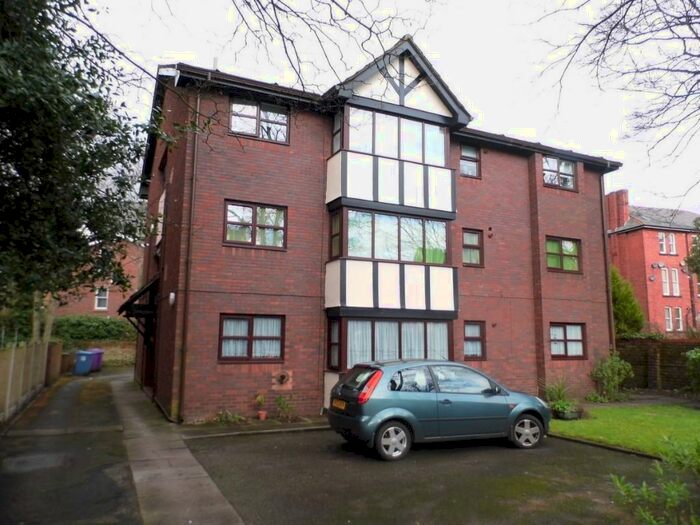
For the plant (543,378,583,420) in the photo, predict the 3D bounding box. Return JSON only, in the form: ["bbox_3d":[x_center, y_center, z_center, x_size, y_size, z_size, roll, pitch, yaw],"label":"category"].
[{"bbox_3d":[4.933,3.126,11.734,0.820,0.940,0.750,4,-9,-26],"label":"plant"}]

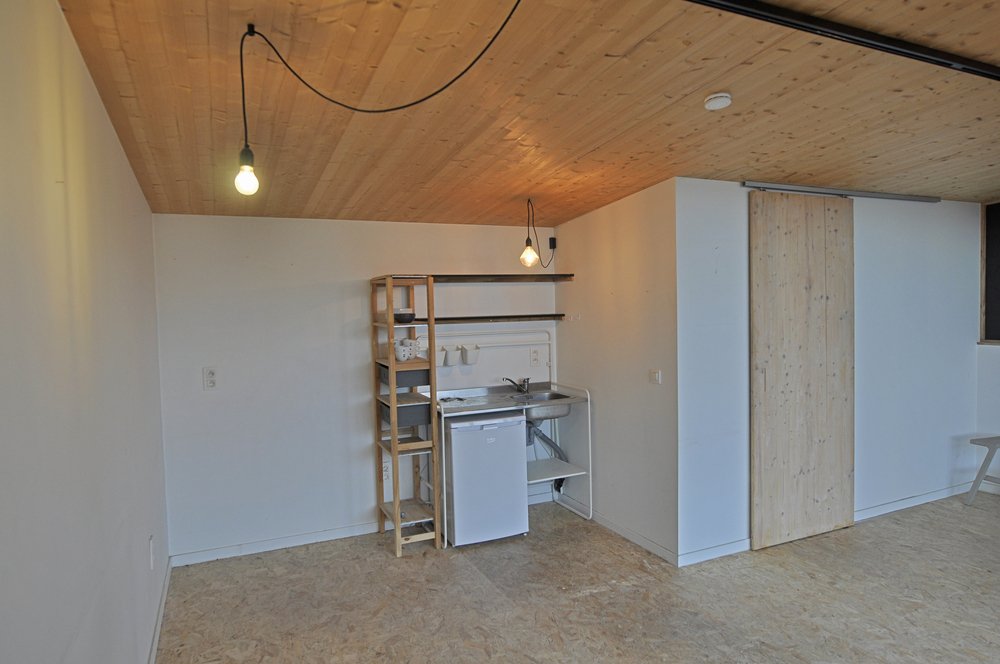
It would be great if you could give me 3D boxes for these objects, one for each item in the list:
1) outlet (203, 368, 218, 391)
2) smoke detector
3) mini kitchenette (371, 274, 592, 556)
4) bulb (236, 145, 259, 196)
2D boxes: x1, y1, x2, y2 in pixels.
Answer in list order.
[{"bbox_3d":[-1.817,0.294,3.661,0.083,0.150,0.020,-2,3,-25],"label":"outlet"},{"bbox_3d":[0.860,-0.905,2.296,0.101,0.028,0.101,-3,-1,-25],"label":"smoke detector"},{"bbox_3d":[-0.109,0.504,4.186,1.470,1.810,0.533,-2,3,-25],"label":"mini kitchenette"},{"bbox_3d":[-0.690,-0.442,1.590,0.062,0.135,0.062,-2,3,-25],"label":"bulb"}]

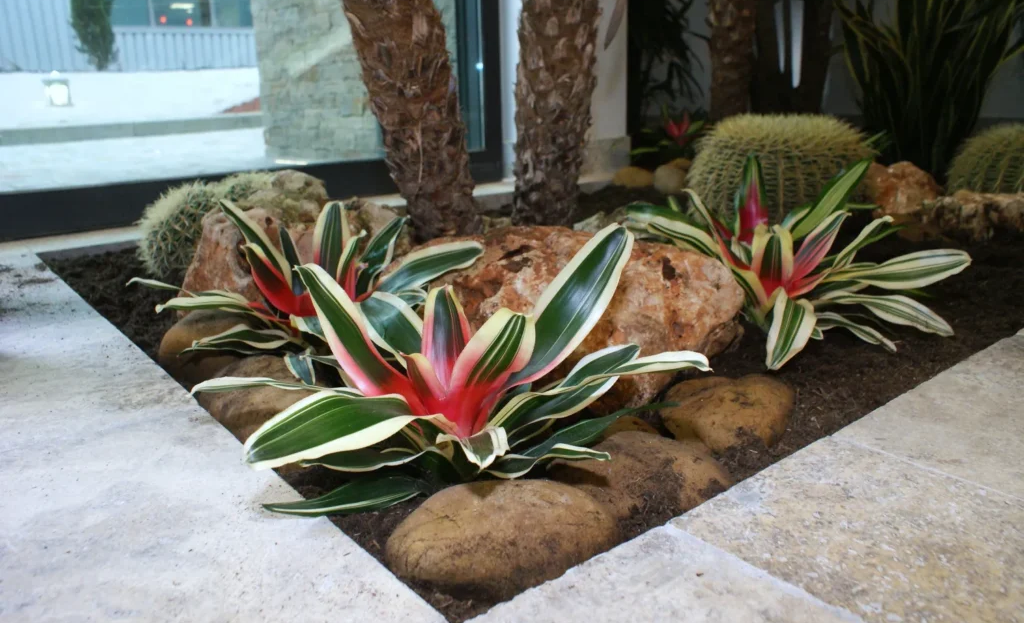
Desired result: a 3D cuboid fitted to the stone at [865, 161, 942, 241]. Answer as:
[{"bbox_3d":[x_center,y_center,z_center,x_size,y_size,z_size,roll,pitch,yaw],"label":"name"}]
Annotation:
[{"bbox_3d":[1.299,-0.368,2.550,0.240,0.230,0.220,6,17,26],"label":"stone"}]

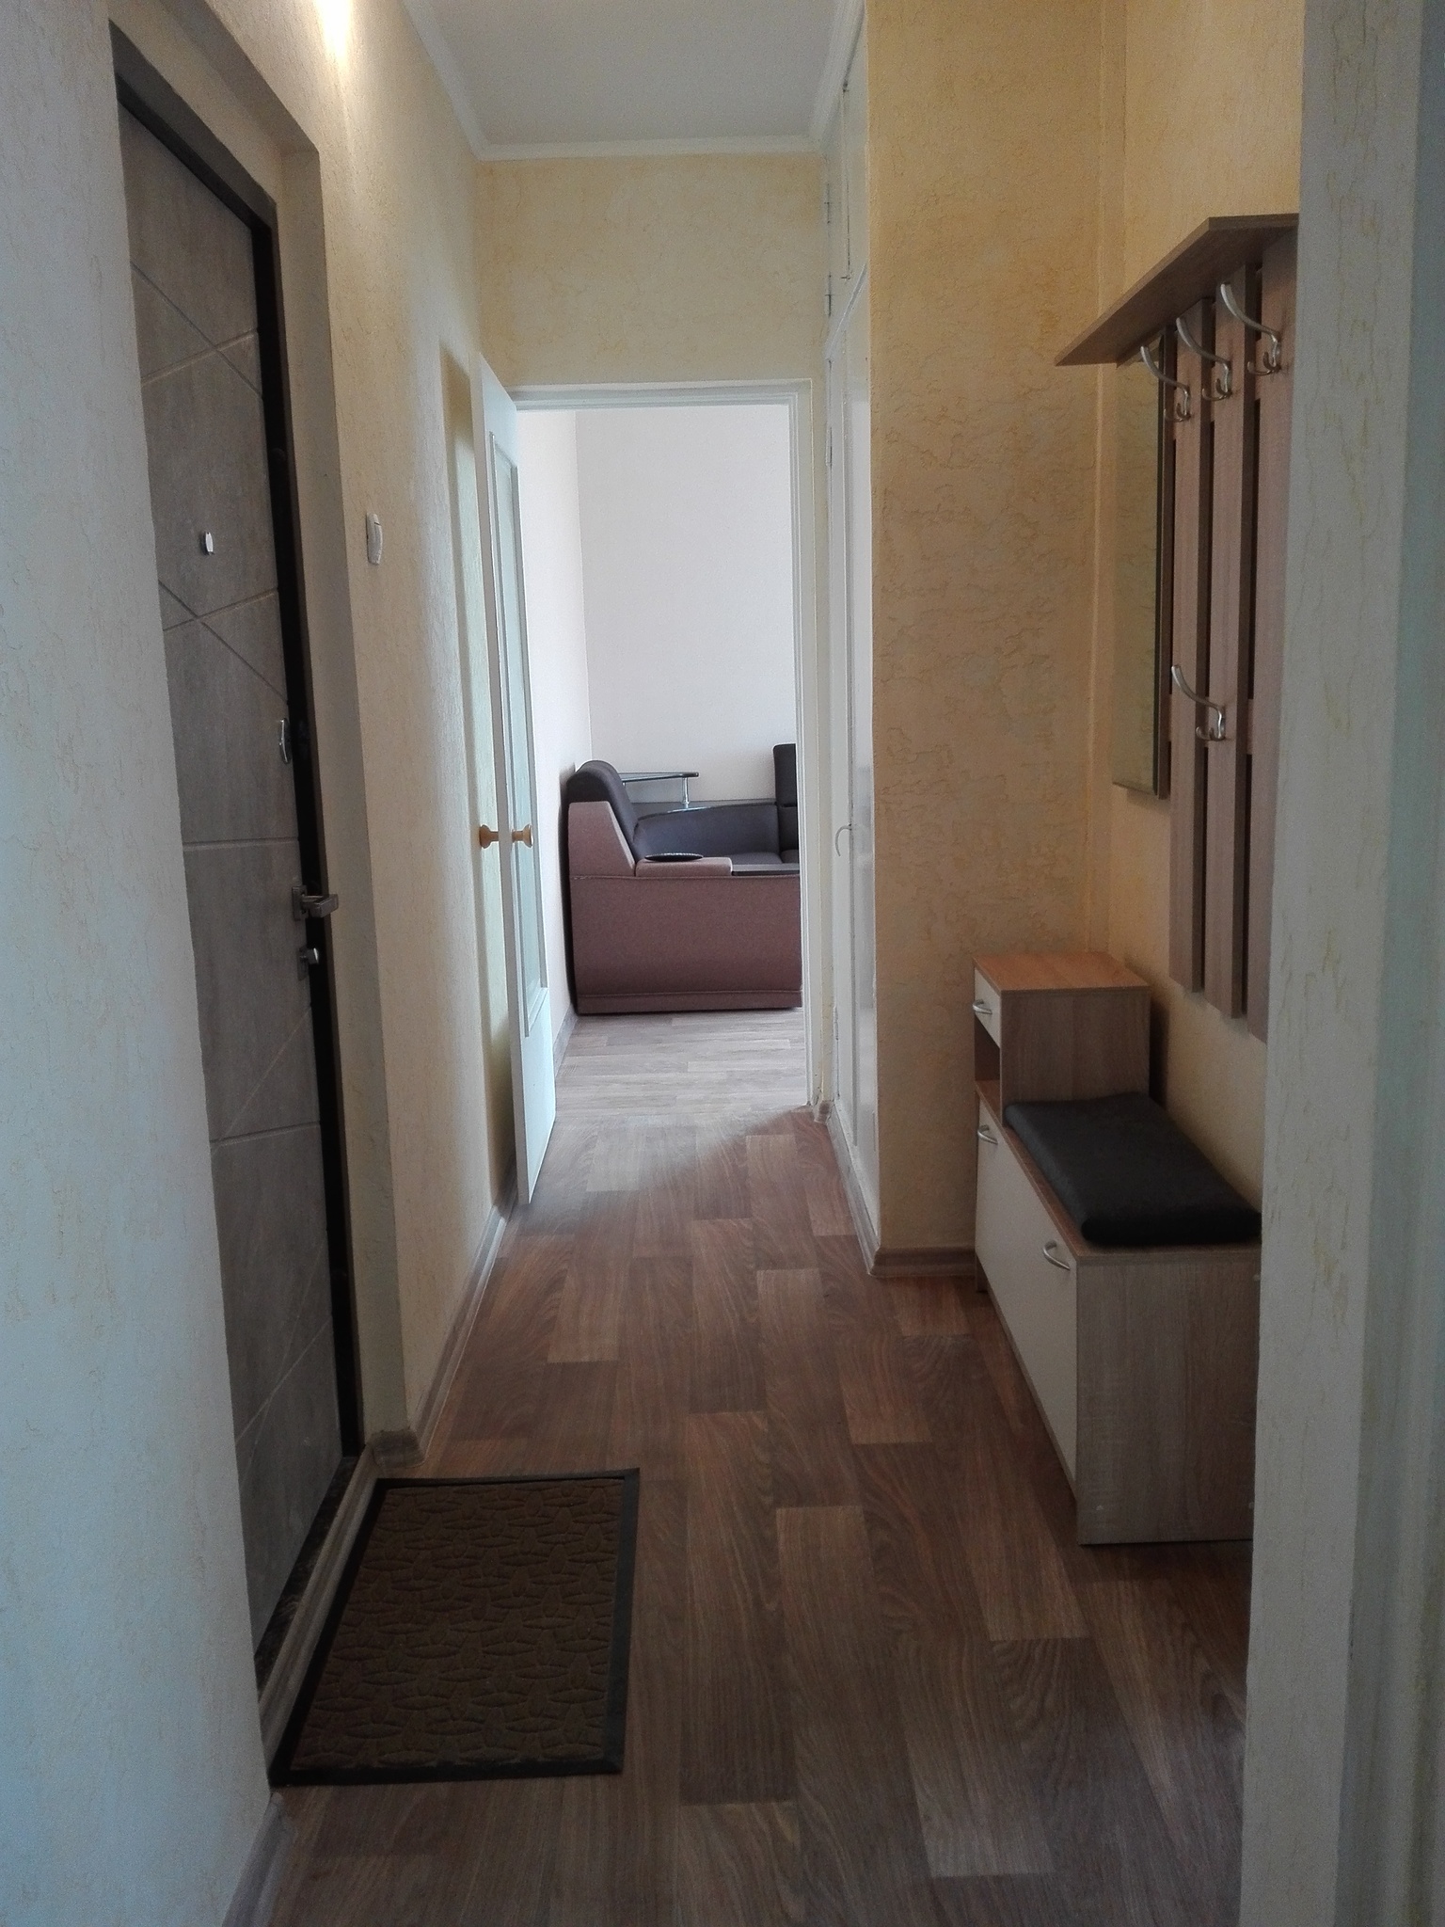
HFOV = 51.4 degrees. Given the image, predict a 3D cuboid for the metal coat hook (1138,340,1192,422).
[{"bbox_3d":[0.708,-0.936,2.409,0.084,0.120,0.052,-2,10,0],"label":"metal coat hook"}]

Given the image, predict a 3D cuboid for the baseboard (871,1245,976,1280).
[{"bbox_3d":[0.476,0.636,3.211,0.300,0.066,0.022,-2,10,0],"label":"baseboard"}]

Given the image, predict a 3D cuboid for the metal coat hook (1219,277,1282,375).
[{"bbox_3d":[0.710,-0.858,2.024,0.084,0.120,0.052,-2,10,0],"label":"metal coat hook"}]

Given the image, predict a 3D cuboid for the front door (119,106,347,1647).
[{"bbox_3d":[-0.677,-0.064,1.948,0.060,1.930,0.800,-2,10,0],"label":"front door"}]

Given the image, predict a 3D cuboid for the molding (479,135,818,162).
[{"bbox_3d":[-0.204,-2.155,3.970,0.923,0.033,0.033,-2,10,0],"label":"molding"}]

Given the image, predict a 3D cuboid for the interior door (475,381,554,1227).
[{"bbox_3d":[-0.540,-0.452,3.940,0.040,1.995,0.775,-2,10,-1],"label":"interior door"}]

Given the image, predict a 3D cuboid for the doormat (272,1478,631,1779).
[{"bbox_3d":[-0.336,0.890,2.103,0.421,0.009,0.701,-2,10,-1],"label":"doormat"}]

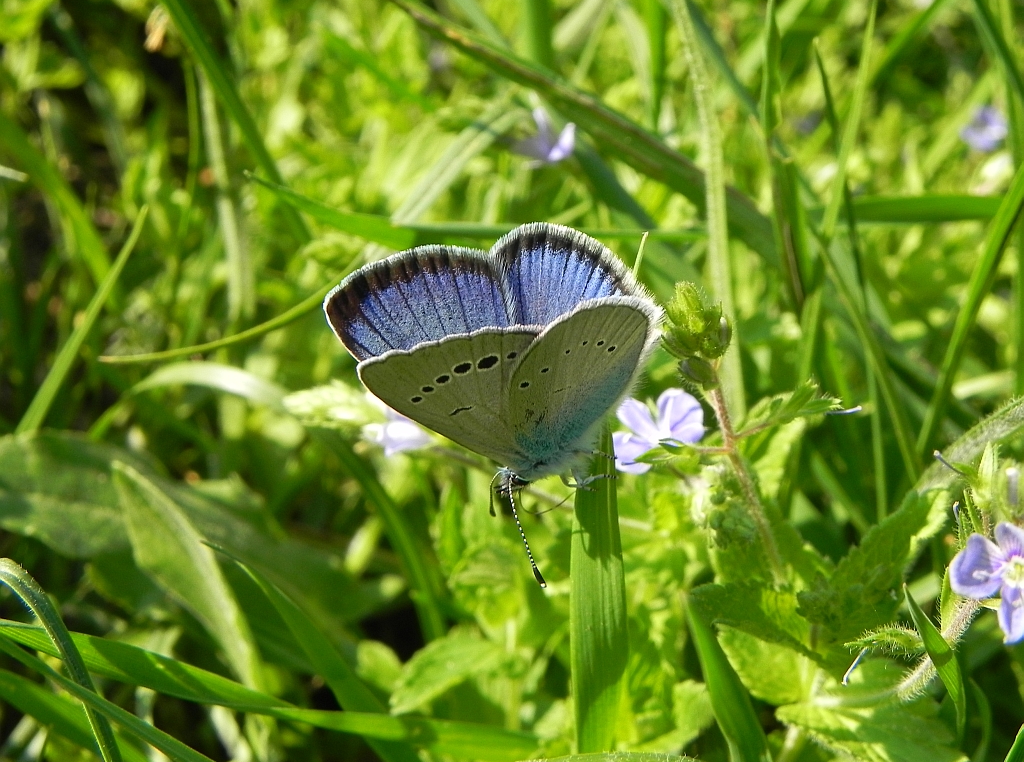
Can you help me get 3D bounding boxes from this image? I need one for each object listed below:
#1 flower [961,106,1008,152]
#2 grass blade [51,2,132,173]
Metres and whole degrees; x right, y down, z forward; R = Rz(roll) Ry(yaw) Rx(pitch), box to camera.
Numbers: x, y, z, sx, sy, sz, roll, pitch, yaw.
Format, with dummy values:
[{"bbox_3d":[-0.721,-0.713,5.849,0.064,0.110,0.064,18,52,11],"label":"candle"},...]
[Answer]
[{"bbox_3d":[0.092,-0.049,0.300,0.009,0.009,0.006,8,36,11],"label":"flower"},{"bbox_3d":[-0.077,-0.053,0.280,0.004,0.003,0.035,-22,81,-26],"label":"grass blade"}]

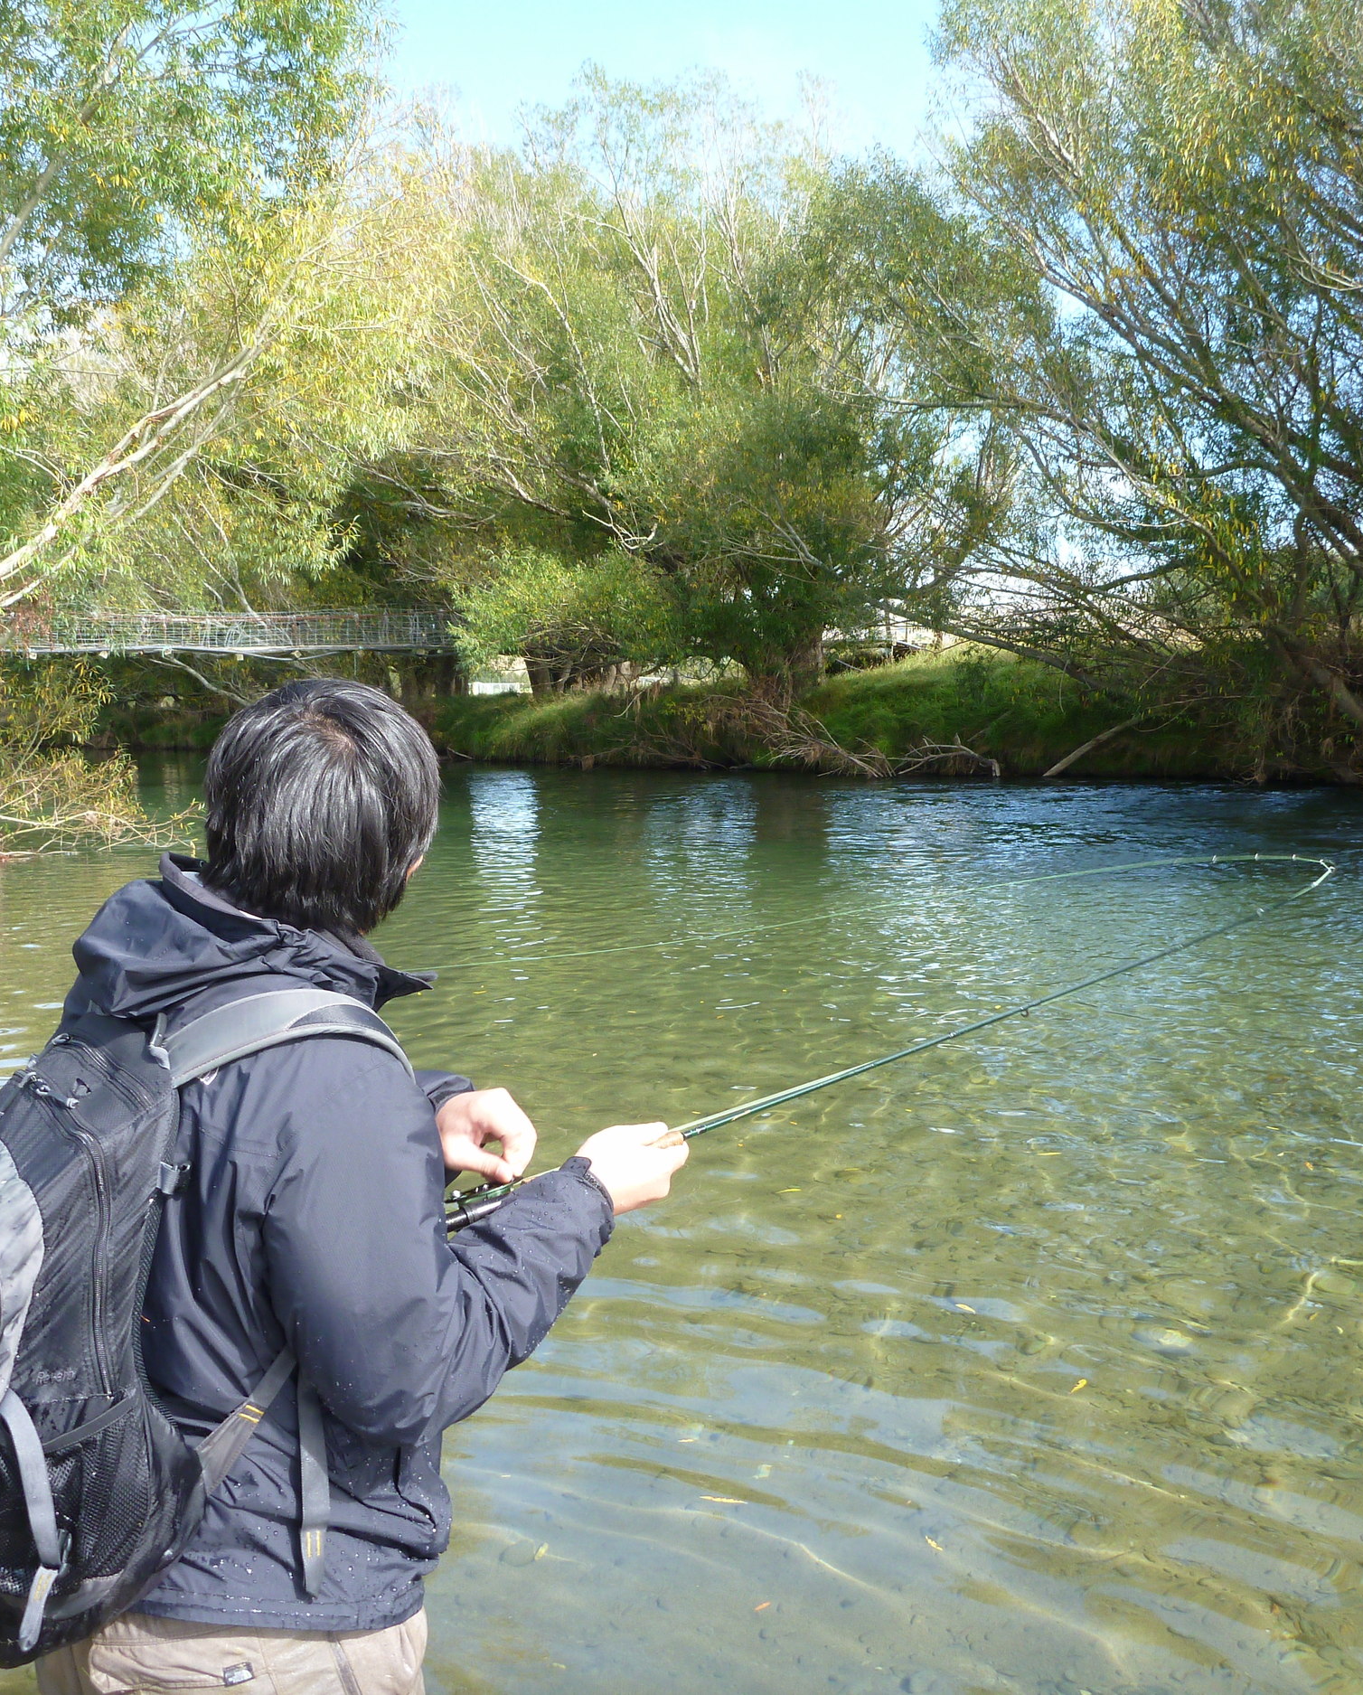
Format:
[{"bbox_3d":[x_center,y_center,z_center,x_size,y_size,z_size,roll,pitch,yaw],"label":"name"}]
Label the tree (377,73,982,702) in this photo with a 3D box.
[{"bbox_3d":[-0.050,-7.700,30.500,10.000,10.400,8.500,0,5,0],"label":"tree"}]

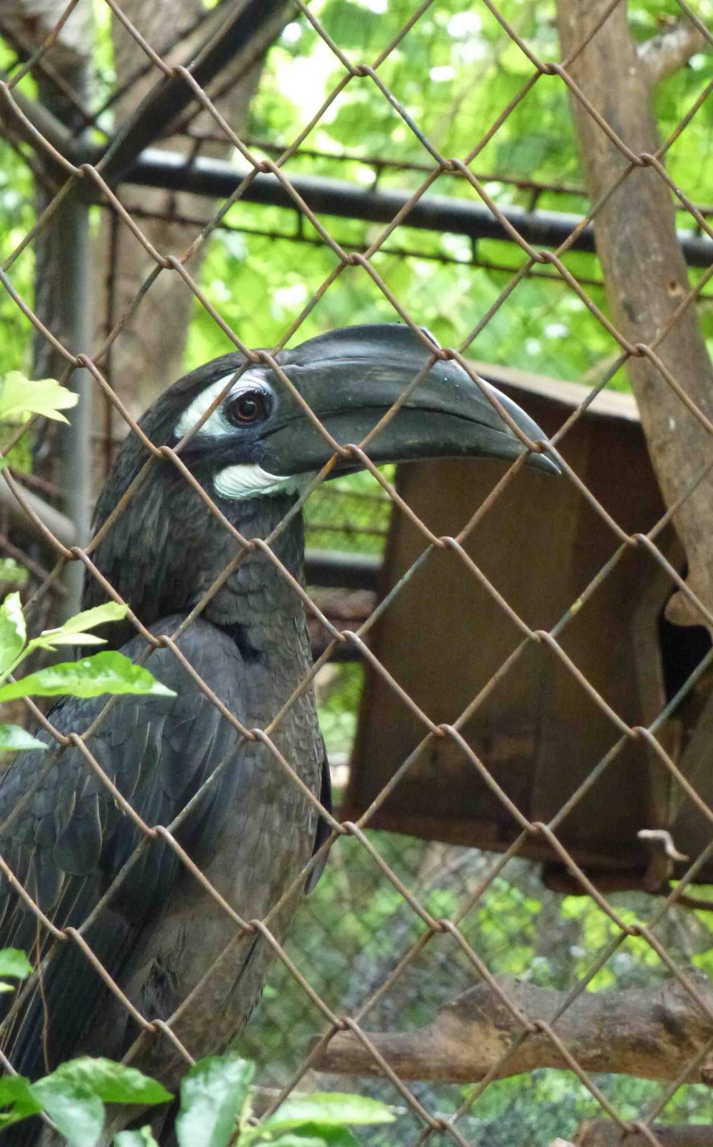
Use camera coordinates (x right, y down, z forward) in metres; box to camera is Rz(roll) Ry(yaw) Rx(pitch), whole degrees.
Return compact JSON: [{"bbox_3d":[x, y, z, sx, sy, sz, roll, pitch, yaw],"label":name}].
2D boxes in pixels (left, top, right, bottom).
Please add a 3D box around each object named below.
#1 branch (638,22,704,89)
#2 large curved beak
[{"bbox_3d":[0.220,-0.363,3.900,0.057,0.027,0.027,-35,0,9],"label":"branch"},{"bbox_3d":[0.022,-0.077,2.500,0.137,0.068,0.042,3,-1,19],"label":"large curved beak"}]

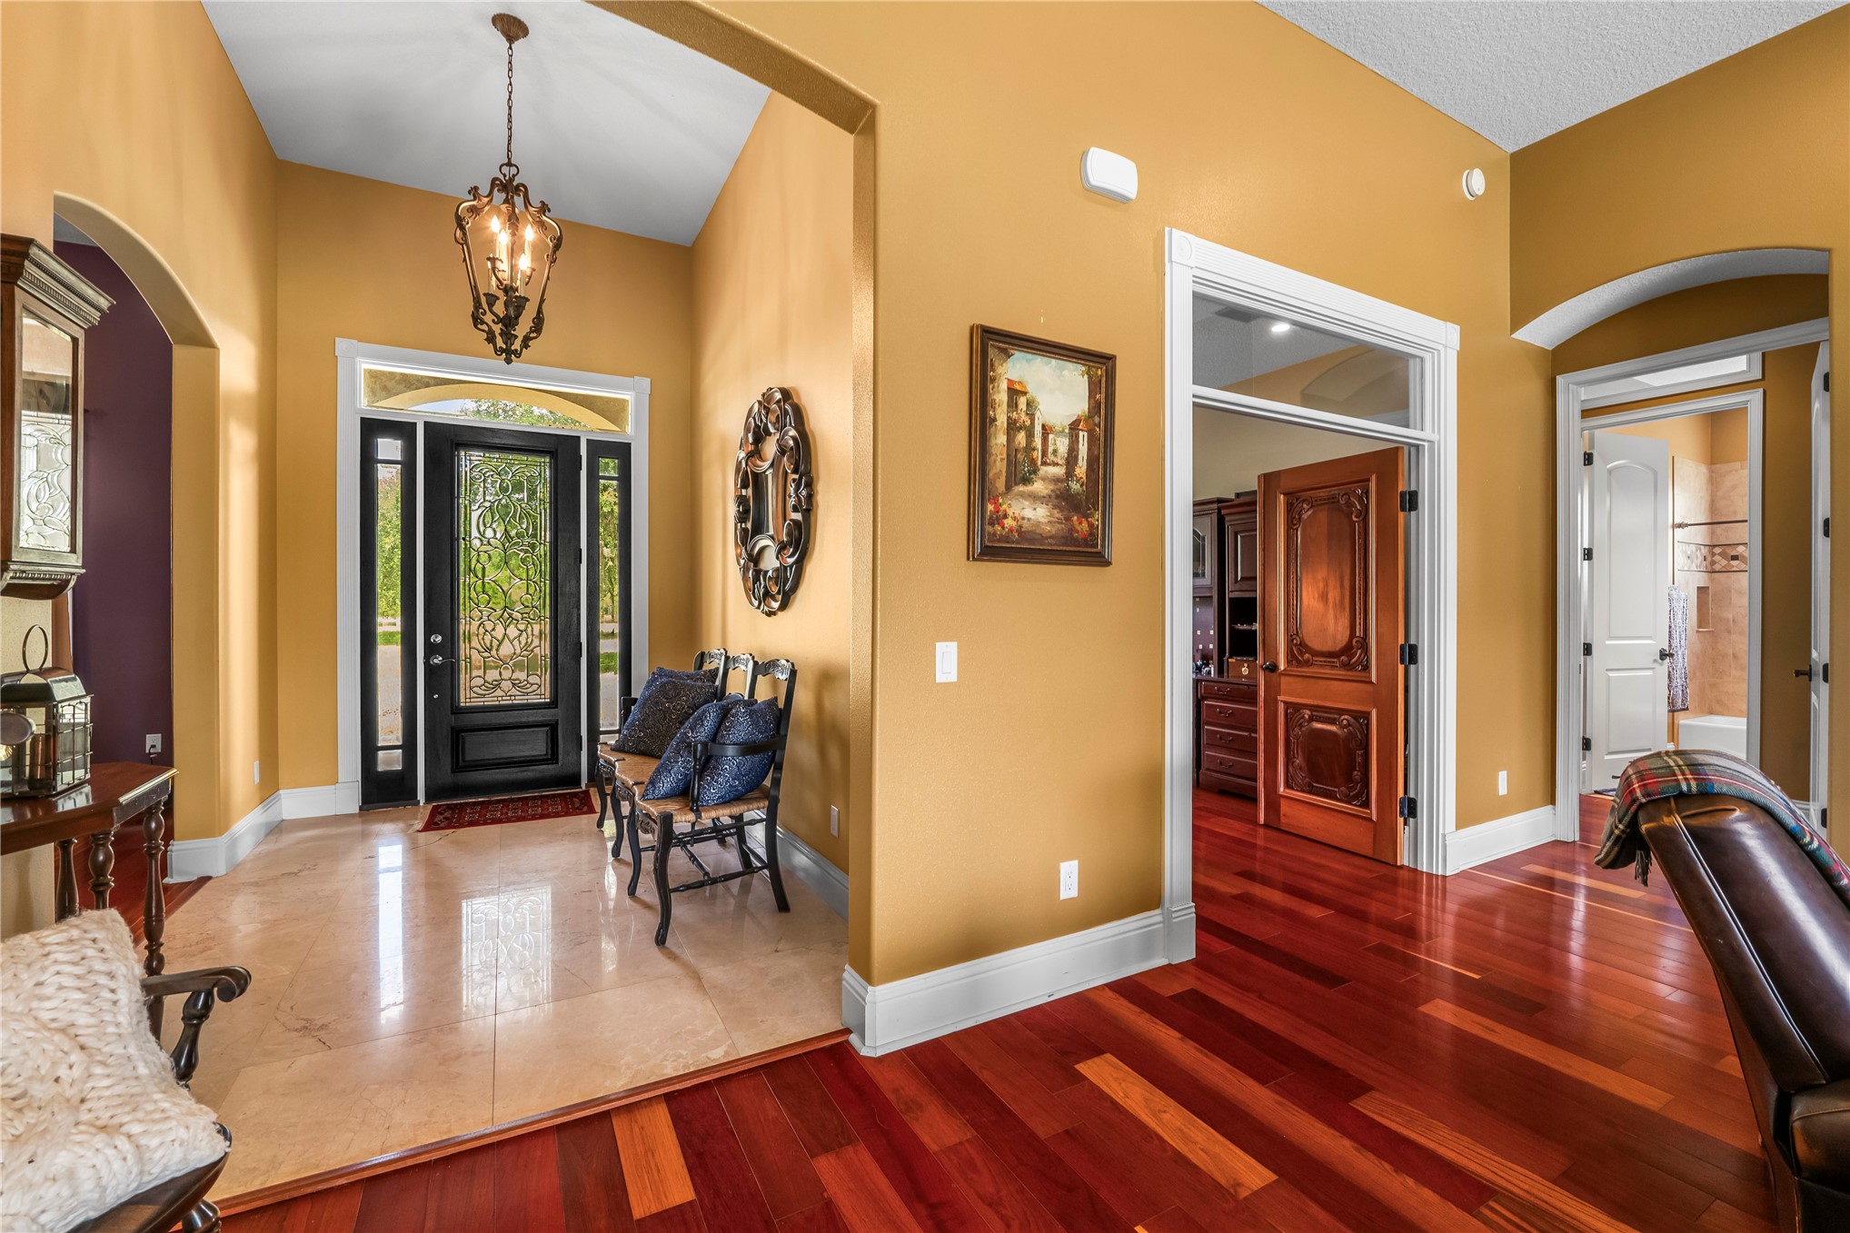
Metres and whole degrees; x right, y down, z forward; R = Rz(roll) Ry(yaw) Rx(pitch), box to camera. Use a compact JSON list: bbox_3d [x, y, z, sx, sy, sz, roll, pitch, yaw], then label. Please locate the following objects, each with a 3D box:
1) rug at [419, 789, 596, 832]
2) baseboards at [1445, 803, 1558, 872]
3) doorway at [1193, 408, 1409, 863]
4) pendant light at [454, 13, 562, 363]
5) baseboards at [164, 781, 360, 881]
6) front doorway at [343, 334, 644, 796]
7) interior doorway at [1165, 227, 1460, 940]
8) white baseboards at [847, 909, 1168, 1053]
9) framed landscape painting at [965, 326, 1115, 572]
[{"bbox_3d":[-2.590,1.208,4.520,0.916,0.012,0.635,0,0,-29],"label":"rug"},{"bbox_3d":[2.965,1.122,3.673,1.080,0.204,0.037,0,0,-29],"label":"baseboards"},{"bbox_3d":[1.660,0.219,3.065,1.691,2.011,0.154,0,0,-29],"label":"doorway"},{"bbox_3d":[-1.910,-1.949,3.306,0.415,1.561,0.415,0,0,-29],"label":"pendant light"},{"bbox_3d":[-3.485,1.114,3.854,0.543,0.204,1.086,0,0,-29],"label":"baseboards"},{"bbox_3d":[-2.801,-0.253,4.830,1.802,2.931,0.185,0,0,-29],"label":"front doorway"},{"bbox_3d":[1.672,-0.074,3.056,1.974,2.598,0.179,0,0,-29],"label":"interior doorway"},{"bbox_3d":[0.312,1.125,2.338,1.156,0.201,0.179,0,0,-29],"label":"white baseboards"},{"bbox_3d":[0.383,-0.517,2.257,0.549,0.697,0.043,0,0,-29],"label":"framed landscape painting"}]

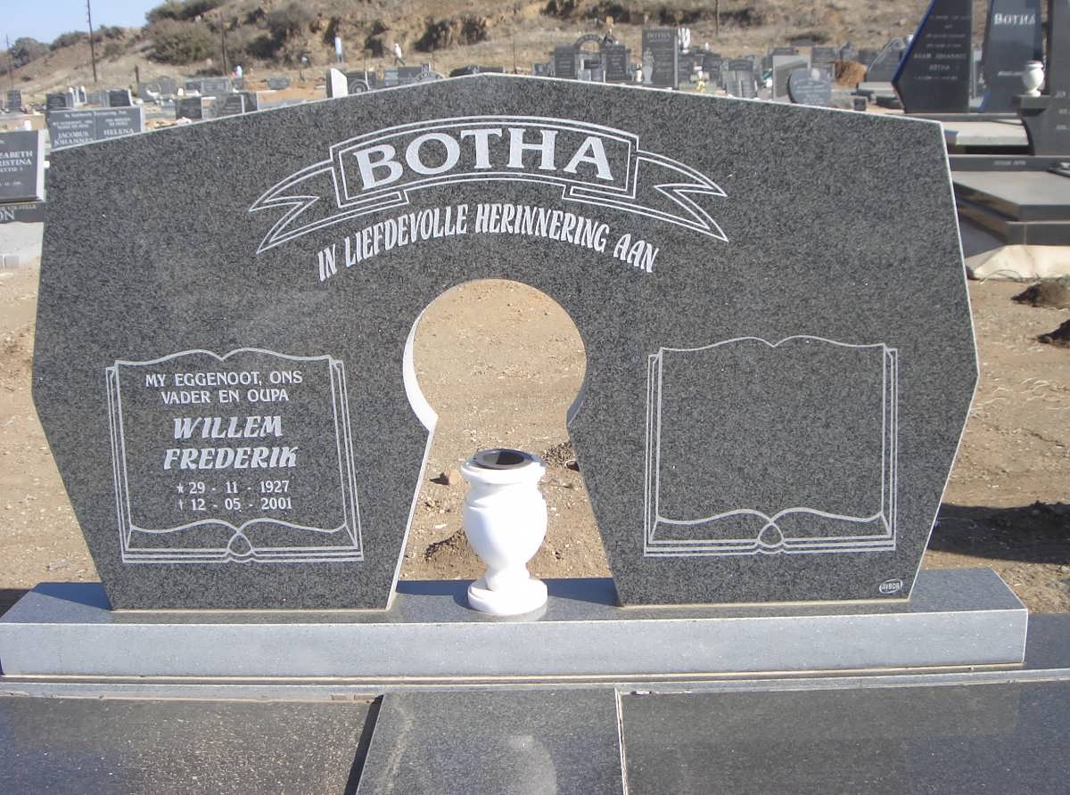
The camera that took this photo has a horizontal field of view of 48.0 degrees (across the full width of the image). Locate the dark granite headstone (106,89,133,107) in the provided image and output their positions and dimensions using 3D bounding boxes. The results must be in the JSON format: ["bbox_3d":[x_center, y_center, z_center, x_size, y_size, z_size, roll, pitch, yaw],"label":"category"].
[{"bbox_3d":[-11.053,-7.919,32.000,0.623,0.576,0.120,-2,15,0],"label":"dark granite headstone"}]

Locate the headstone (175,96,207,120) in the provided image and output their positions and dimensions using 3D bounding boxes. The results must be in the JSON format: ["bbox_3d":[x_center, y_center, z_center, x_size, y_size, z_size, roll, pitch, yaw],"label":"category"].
[{"bbox_3d":[-7.733,-6.501,27.000,0.627,0.526,0.120,-2,15,0],"label":"headstone"}]

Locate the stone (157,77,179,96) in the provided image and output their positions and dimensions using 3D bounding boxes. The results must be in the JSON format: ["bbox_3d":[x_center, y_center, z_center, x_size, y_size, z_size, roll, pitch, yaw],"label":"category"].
[{"bbox_3d":[-12.243,-10.329,40.000,0.673,0.690,0.130,-2,15,0],"label":"stone"}]

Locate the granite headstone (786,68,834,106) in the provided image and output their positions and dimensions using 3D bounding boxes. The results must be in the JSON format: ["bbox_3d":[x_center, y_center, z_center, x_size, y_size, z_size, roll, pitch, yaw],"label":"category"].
[{"bbox_3d":[3.783,-4.248,16.500,0.597,0.557,0.120,-1,15,4],"label":"granite headstone"}]

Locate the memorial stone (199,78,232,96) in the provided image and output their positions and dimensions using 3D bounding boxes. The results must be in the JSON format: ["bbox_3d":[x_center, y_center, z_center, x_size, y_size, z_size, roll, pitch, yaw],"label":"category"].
[{"bbox_3d":[-10.108,-9.798,38.000,1.037,0.684,0.130,-2,15,0],"label":"memorial stone"}]

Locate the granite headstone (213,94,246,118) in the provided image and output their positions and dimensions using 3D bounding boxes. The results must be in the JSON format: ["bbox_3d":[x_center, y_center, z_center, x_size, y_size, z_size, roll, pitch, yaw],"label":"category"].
[{"bbox_3d":[-6.842,-6.551,27.000,0.651,0.587,0.120,-2,15,0],"label":"granite headstone"}]

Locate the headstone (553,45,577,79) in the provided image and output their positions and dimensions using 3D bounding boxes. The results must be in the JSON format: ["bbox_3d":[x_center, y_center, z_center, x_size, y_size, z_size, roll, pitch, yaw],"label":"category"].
[{"bbox_3d":[0.782,-8.603,31.000,0.572,0.953,0.120,-1,15,1],"label":"headstone"}]

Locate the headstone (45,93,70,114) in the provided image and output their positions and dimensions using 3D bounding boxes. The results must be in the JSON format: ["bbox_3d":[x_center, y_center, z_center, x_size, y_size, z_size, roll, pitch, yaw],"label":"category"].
[{"bbox_3d":[-11.909,-7.335,30.000,0.553,0.540,0.120,-2,15,0],"label":"headstone"}]

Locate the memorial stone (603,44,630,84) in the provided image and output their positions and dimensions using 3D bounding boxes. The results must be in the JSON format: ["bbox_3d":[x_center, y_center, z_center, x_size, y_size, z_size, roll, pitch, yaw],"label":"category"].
[{"bbox_3d":[2.116,-8.614,31.000,0.659,1.022,0.120,-1,15,1],"label":"memorial stone"}]

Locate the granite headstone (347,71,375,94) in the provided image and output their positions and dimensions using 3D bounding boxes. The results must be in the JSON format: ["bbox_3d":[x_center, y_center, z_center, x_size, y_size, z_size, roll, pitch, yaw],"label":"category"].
[{"bbox_3d":[-4.957,-8.880,34.000,0.790,0.739,0.120,-2,15,0],"label":"granite headstone"}]

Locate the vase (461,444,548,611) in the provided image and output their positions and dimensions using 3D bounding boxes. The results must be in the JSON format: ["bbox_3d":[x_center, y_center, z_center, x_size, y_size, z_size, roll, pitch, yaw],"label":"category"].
[{"bbox_3d":[-0.046,0.225,2.030,0.142,0.250,0.142,-1,15,1],"label":"vase"}]

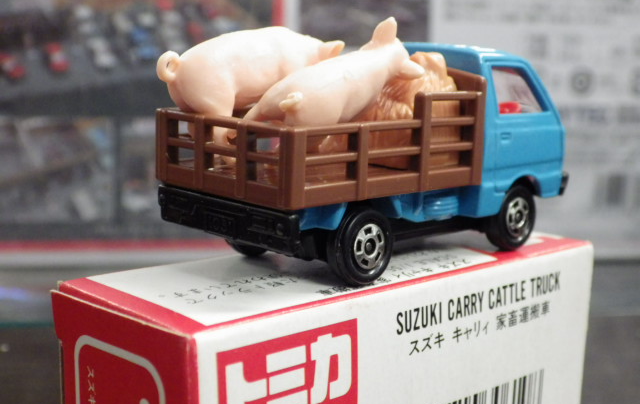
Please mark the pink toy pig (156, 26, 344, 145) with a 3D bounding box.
[{"bbox_3d":[-0.008,-0.014,0.147,0.032,0.019,0.010,-7,14,-40],"label":"pink toy pig"}]

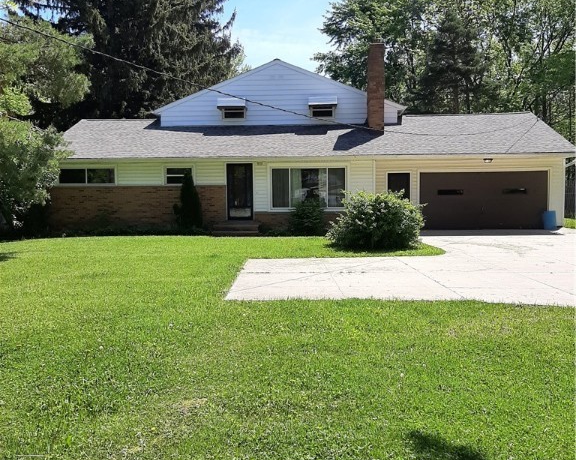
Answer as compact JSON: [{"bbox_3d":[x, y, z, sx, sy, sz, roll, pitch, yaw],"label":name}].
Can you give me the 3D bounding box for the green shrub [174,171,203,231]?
[{"bbox_3d":[-3.447,-0.888,19.882,0.980,2.179,0.900,0,4,1],"label":"green shrub"}]

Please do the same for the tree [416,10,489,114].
[{"bbox_3d":[10.446,-7.289,36.627,5.000,12.775,4.800,0,4,1],"label":"tree"}]

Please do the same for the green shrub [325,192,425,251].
[{"bbox_3d":[2.351,-0.277,15.413,2.450,1.447,2.300,0,4,1],"label":"green shrub"}]

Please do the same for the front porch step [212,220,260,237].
[{"bbox_3d":[-1.767,0.006,19.787,1.550,0.390,1.350,0,4,1],"label":"front porch step"}]

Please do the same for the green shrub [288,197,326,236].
[{"bbox_3d":[0.663,-0.461,19.609,1.250,1.320,1.150,0,4,1],"label":"green shrub"}]

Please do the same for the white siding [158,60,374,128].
[{"bbox_3d":[-0.535,-5.388,22.864,9.100,2.558,0.300,0,4,1],"label":"white siding"}]

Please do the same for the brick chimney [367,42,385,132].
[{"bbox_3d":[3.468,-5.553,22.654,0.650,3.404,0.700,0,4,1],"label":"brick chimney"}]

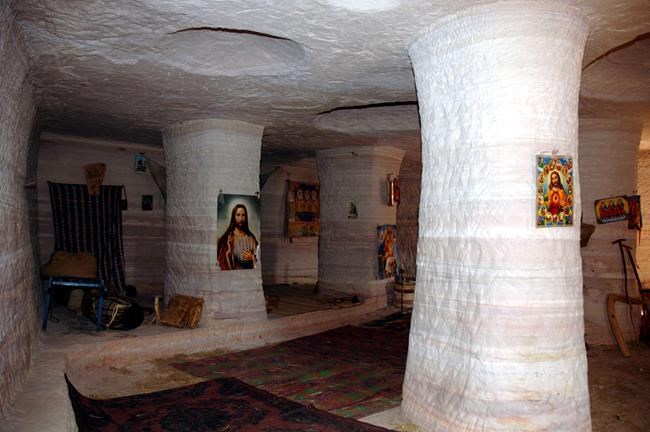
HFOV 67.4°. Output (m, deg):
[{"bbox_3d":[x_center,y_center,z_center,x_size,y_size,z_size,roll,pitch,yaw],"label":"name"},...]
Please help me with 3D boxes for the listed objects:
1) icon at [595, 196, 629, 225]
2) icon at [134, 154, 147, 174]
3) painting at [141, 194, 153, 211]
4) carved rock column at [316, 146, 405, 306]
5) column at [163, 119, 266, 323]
[{"bbox_3d":[3.153,-0.071,5.350,0.335,0.265,0.020,-10,-8,44],"label":"icon"},{"bbox_3d":[-2.790,-0.780,7.380,0.178,0.290,0.020,1,-2,-42],"label":"icon"},{"bbox_3d":[-2.712,-0.202,7.450,0.163,0.232,0.020,1,-2,-42],"label":"painting"},{"bbox_3d":[0.530,0.135,7.350,1.220,2.190,1.180,1,-2,-42],"label":"carved rock column"},{"bbox_3d":[-1.280,0.090,5.600,1.130,2.200,1.120,1,-2,-42],"label":"column"}]

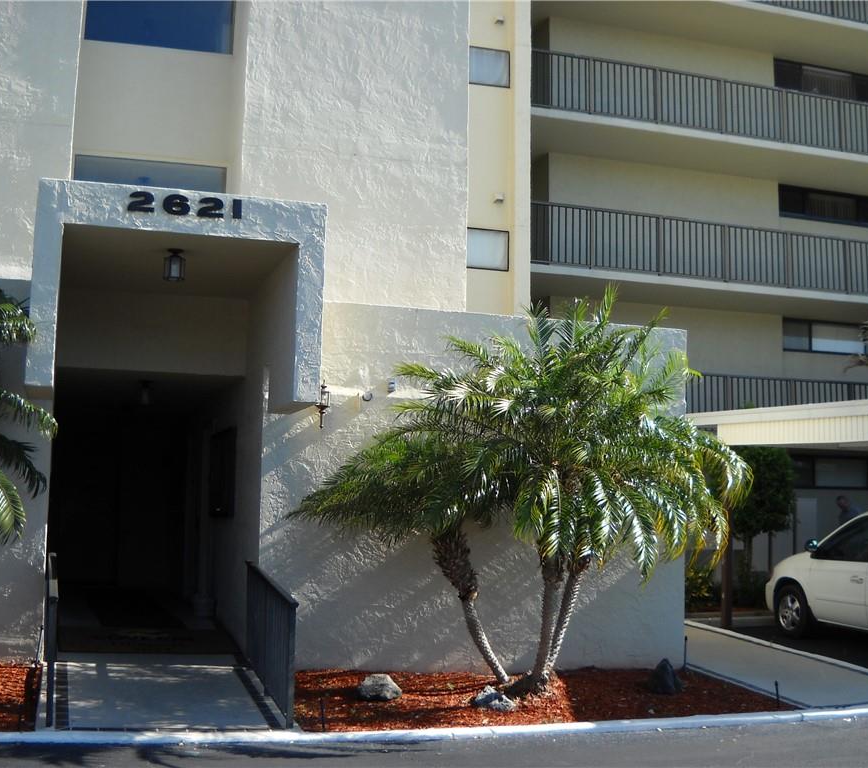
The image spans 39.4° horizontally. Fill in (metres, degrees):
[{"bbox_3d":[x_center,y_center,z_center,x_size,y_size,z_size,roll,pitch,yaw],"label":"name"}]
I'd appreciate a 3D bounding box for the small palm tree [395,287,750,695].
[{"bbox_3d":[1.108,0.828,9.700,2.700,3.200,2.450,3,-7,-17],"label":"small palm tree"}]

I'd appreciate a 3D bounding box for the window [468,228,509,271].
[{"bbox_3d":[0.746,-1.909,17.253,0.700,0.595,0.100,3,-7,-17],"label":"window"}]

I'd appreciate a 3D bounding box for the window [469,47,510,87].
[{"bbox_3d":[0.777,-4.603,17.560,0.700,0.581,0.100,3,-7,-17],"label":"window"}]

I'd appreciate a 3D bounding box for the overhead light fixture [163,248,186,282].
[{"bbox_3d":[-2.062,-0.945,9.650,0.180,0.245,0.180,3,-7,-17],"label":"overhead light fixture"}]

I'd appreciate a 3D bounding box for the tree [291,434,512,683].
[{"bbox_3d":[-0.223,1.433,9.850,1.850,2.060,1.700,3,-7,-17],"label":"tree"}]

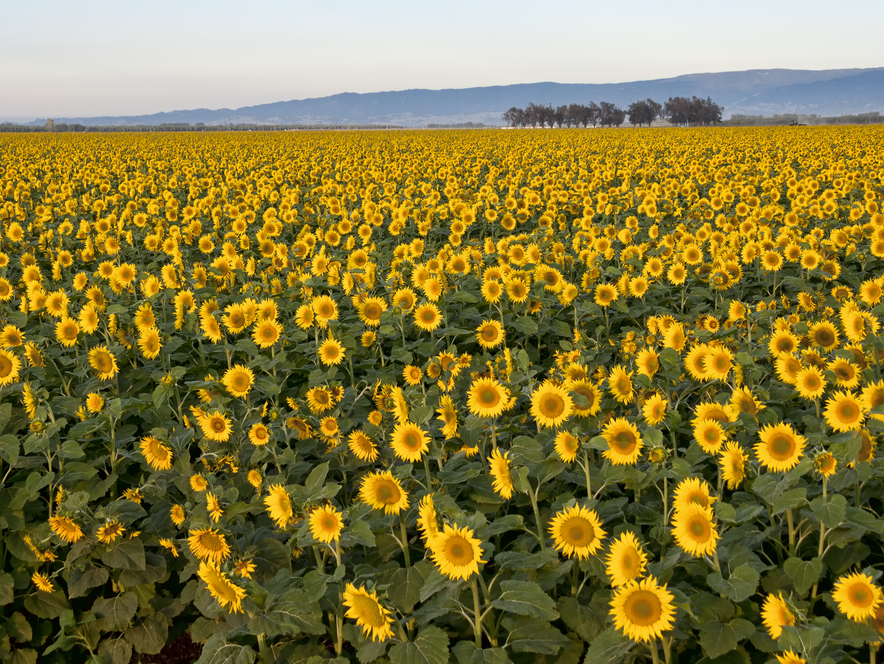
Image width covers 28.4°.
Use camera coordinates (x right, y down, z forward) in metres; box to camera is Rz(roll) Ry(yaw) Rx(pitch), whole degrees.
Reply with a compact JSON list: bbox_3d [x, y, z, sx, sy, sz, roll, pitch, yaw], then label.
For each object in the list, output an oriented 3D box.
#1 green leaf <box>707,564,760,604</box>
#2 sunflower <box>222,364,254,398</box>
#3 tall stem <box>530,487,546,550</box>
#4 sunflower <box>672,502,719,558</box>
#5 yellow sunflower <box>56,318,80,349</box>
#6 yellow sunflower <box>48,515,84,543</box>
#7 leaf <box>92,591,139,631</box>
[{"bbox_3d":[1.080,0.932,6.500,0.190,0.130,0.130,0,7,6],"label":"green leaf"},{"bbox_3d":[-1.258,0.306,10.800,0.205,0.210,0.060,0,2,5],"label":"sunflower"},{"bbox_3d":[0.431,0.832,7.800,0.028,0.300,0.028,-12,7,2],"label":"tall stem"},{"bbox_3d":[0.925,0.723,6.400,0.195,0.195,0.065,5,-3,36],"label":"sunflower"},{"bbox_3d":[-2.850,0.011,13.300,0.215,0.225,0.075,2,4,18],"label":"yellow sunflower"},{"bbox_3d":[-1.547,0.809,7.200,0.145,0.135,0.060,5,42,38],"label":"yellow sunflower"},{"bbox_3d":[-1.663,1.418,8.900,0.230,0.080,0.230,-2,49,-11],"label":"leaf"}]

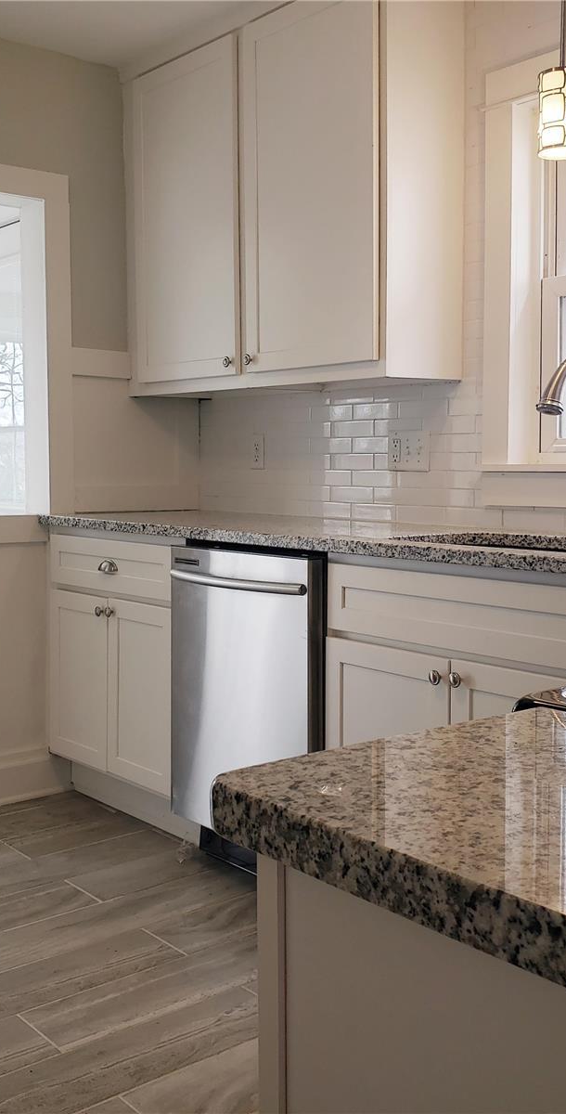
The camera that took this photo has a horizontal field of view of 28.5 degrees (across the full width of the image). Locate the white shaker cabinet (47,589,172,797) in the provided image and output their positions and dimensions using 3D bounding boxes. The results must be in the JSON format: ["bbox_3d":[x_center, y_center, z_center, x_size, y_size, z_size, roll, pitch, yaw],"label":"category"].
[{"bbox_3d":[-0.298,0.387,3.629,0.605,0.559,0.784,-4,7,-39],"label":"white shaker cabinet"}]

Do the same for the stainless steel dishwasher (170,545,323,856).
[{"bbox_3d":[0.117,0.408,3.072,0.620,0.887,0.594,-4,7,-39],"label":"stainless steel dishwasher"}]

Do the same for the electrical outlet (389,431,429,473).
[{"bbox_3d":[0.365,-0.307,3.241,0.008,0.117,0.168,-4,7,-39],"label":"electrical outlet"}]

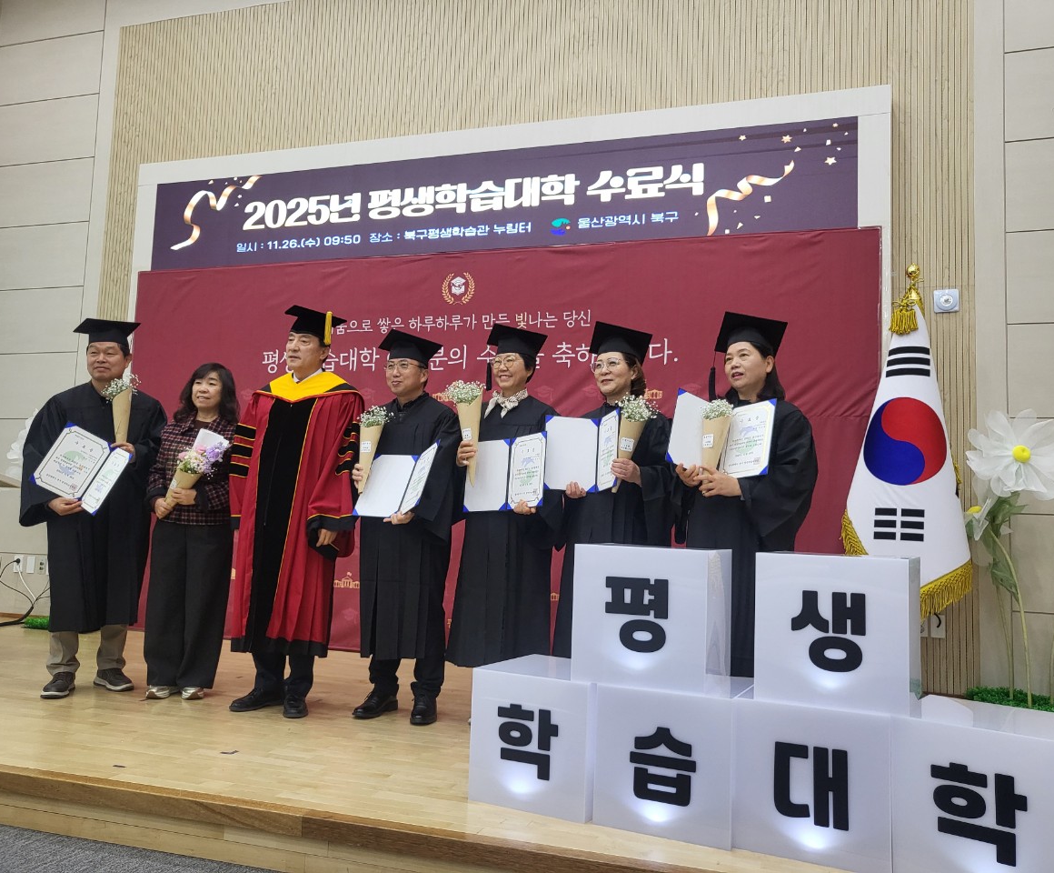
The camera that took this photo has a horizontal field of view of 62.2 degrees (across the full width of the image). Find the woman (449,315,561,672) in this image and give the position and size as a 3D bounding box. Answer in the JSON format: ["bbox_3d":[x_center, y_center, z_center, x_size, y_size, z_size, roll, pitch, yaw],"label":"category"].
[{"bbox_3d":[-0.104,0.360,3.786,0.510,1.724,0.430,1,-5,10],"label":"woman"}]

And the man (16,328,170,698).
[{"bbox_3d":[-2.072,0.302,4.198,0.600,1.774,0.460,3,-5,-14],"label":"man"}]

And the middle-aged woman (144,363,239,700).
[{"bbox_3d":[-1.594,0.425,4.157,0.420,1.565,0.340,2,-5,3],"label":"middle-aged woman"}]

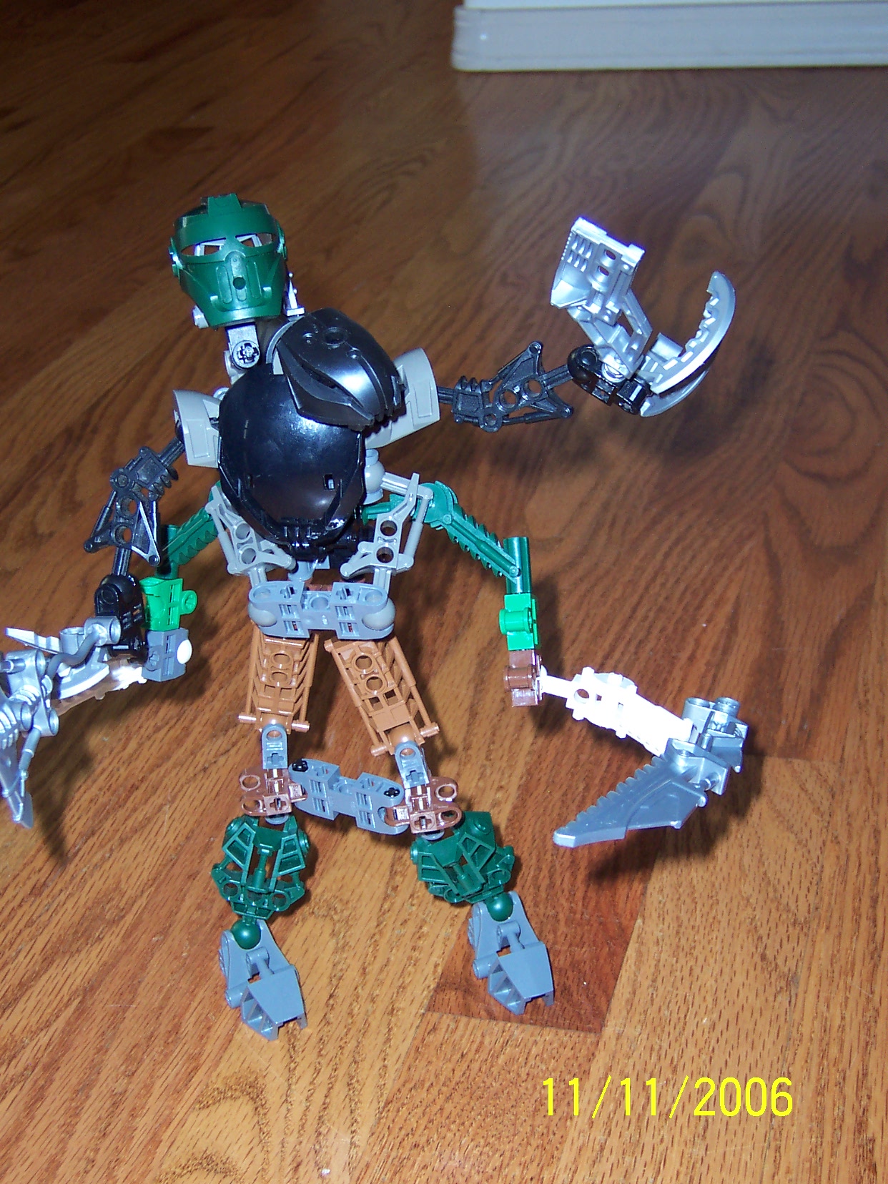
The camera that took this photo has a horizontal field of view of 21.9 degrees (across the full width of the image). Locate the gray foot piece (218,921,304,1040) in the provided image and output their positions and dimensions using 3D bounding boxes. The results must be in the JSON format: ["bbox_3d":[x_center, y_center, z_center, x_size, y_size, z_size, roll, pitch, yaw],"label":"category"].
[{"bbox_3d":[-0.057,0.122,0.726,0.025,0.025,0.036,-15,28,-26],"label":"gray foot piece"}]

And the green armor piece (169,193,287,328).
[{"bbox_3d":[-0.057,-0.088,0.608,0.031,0.034,0.022,-13,21,-9],"label":"green armor piece"}]

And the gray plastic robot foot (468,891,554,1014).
[{"bbox_3d":[0.023,0.115,0.734,0.025,0.025,0.036,-12,27,-20],"label":"gray plastic robot foot"}]

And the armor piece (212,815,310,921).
[{"bbox_3d":[-0.058,0.086,0.726,0.030,0.033,0.020,12,13,-10],"label":"armor piece"}]

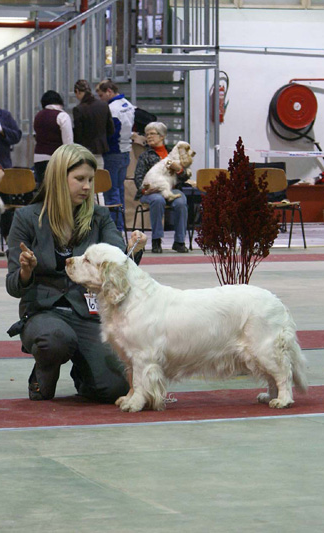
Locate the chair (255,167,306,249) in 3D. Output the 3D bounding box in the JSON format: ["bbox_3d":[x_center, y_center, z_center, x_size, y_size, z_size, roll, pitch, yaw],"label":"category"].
[{"bbox_3d":[1.110,-0.574,22.920,0.450,0.785,0.500,-1,3,-19],"label":"chair"}]

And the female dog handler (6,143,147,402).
[{"bbox_3d":[-0.348,0.013,9.180,0.550,0.995,0.660,-1,3,-7],"label":"female dog handler"}]

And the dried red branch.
[{"bbox_3d":[0.333,-0.207,10.300,0.380,0.730,0.360,0,3,0],"label":"dried red branch"}]

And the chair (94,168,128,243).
[{"bbox_3d":[-0.600,-0.534,22.300,0.450,0.785,0.500,-1,3,-19],"label":"chair"}]

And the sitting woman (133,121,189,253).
[{"bbox_3d":[-0.005,-0.783,22.850,0.520,1.260,0.760,-1,3,-15],"label":"sitting woman"}]

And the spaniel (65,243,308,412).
[{"bbox_3d":[0.092,0.219,8.770,0.900,0.620,0.290,-1,3,-10],"label":"spaniel"}]

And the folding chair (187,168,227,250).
[{"bbox_3d":[0.562,-0.573,23.200,0.480,0.800,0.500,-1,3,-18],"label":"folding chair"}]

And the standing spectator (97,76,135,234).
[{"bbox_3d":[-0.531,-1.223,26.352,0.500,1.750,0.400,-3,4,-37],"label":"standing spectator"}]

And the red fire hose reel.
[{"bbox_3d":[1.719,-2.027,30.500,0.600,0.760,0.300,-1,3,-21],"label":"red fire hose reel"}]

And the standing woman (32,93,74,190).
[{"bbox_3d":[-1.234,-1.153,26.155,0.480,1.640,0.360,1,3,20],"label":"standing woman"}]

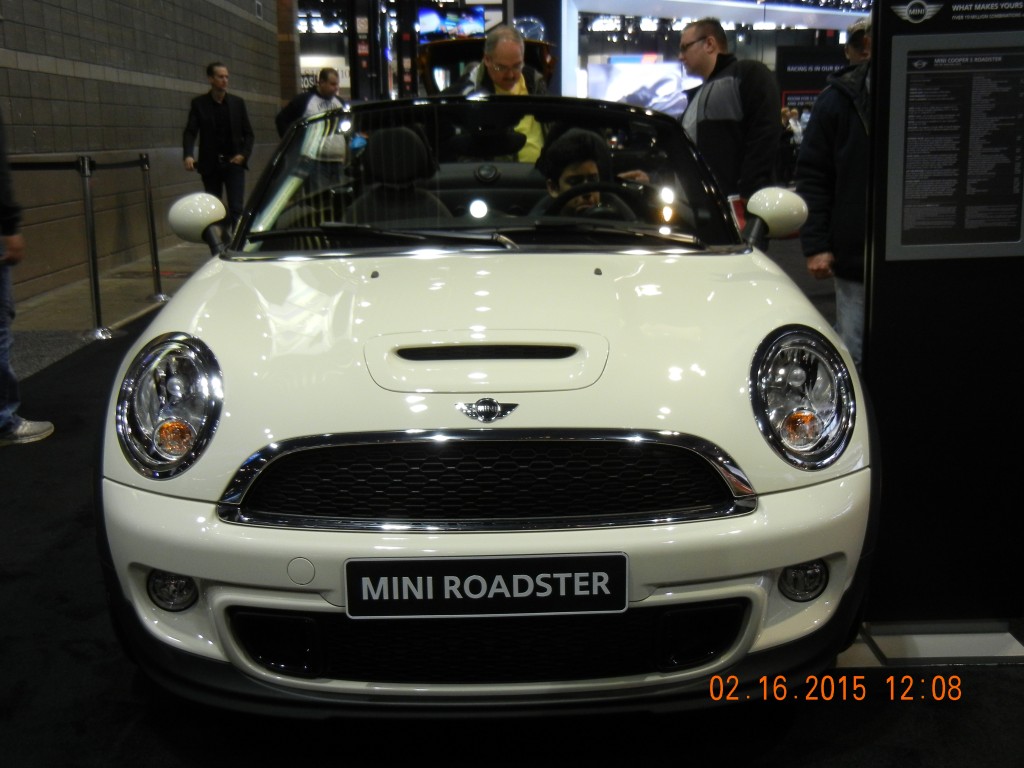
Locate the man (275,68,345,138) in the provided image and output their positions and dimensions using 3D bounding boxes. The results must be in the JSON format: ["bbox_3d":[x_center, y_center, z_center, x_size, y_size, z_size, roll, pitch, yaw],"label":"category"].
[{"bbox_3d":[-1.495,-1.566,8.970,0.560,1.730,0.400,-6,14,-23],"label":"man"}]

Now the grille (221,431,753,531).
[{"bbox_3d":[-0.047,0.168,2.154,1.040,0.190,0.150,-1,12,-1],"label":"grille"}]

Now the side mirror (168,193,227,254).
[{"bbox_3d":[-0.922,-0.475,3.387,0.180,0.175,0.140,-1,12,-1],"label":"side mirror"}]

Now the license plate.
[{"bbox_3d":[-0.046,0.366,2.096,0.515,0.115,0.022,-1,9,-1],"label":"license plate"}]

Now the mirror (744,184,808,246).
[{"bbox_3d":[0.780,-0.498,3.407,0.190,0.172,0.140,-1,12,-1],"label":"mirror"}]

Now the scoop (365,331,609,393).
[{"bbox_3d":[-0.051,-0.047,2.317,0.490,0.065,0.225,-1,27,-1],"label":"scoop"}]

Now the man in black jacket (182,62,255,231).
[{"bbox_3d":[-2.267,-1.593,9.013,0.560,1.780,0.360,-2,13,-8],"label":"man in black jacket"}]

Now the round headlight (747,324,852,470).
[{"bbox_3d":[0.597,0.029,2.348,0.238,0.270,0.175,-2,13,-7],"label":"round headlight"}]

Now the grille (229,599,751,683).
[{"bbox_3d":[-0.043,0.490,2.210,1.010,0.155,0.130,-1,12,-1],"label":"grille"}]

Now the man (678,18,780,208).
[{"bbox_3d":[0.965,-0.762,5.210,0.370,1.730,0.520,-7,14,-27],"label":"man"}]

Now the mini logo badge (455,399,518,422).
[{"bbox_3d":[-0.046,0.048,2.176,0.121,0.050,0.018,-1,-14,-1],"label":"mini logo badge"}]

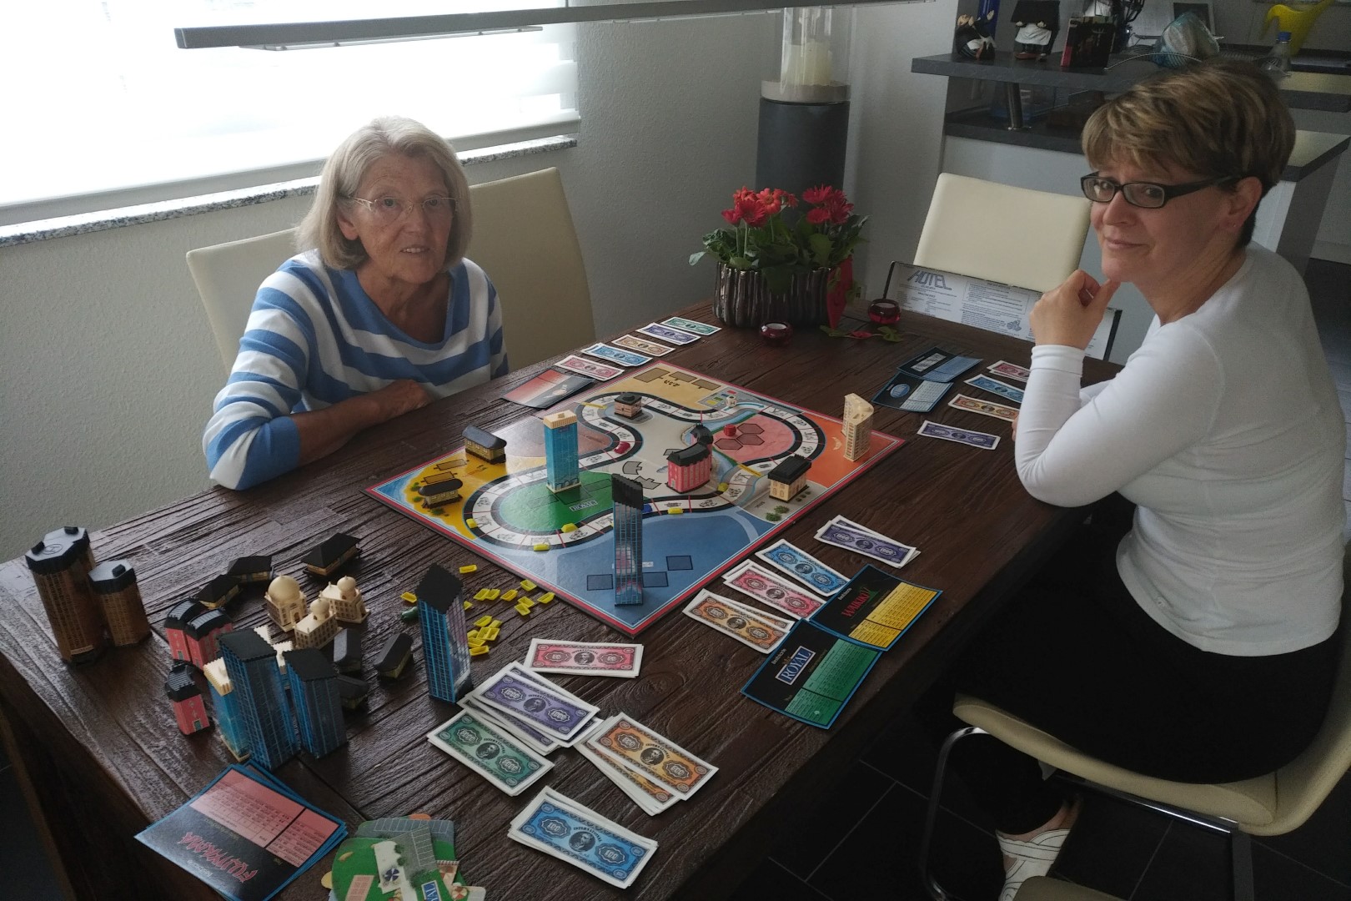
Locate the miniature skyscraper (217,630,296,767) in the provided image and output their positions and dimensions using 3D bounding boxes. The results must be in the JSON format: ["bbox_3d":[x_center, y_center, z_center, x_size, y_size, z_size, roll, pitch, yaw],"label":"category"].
[{"bbox_3d":[-0.363,0.216,0.824,0.032,0.134,0.030,22,34,35],"label":"miniature skyscraper"}]

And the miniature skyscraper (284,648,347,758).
[{"bbox_3d":[-0.315,0.217,0.821,0.030,0.103,0.030,23,35,36],"label":"miniature skyscraper"}]

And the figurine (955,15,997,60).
[{"bbox_3d":[1.015,-1.399,3.170,0.130,0.145,0.110,5,27,8],"label":"figurine"}]

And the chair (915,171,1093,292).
[{"bbox_3d":[0.639,-0.161,2.327,0.430,0.930,0.580,22,34,35],"label":"chair"}]

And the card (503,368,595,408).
[{"bbox_3d":[-0.207,-0.104,1.550,0.092,0.004,0.137,14,30,24],"label":"card"}]

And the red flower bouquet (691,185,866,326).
[{"bbox_3d":[0.204,-0.387,1.838,0.330,0.250,0.220,8,28,13],"label":"red flower bouquet"}]

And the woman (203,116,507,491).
[{"bbox_3d":[-0.496,0.062,1.601,0.510,1.210,0.600,-17,32,-31],"label":"woman"}]

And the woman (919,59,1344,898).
[{"bbox_3d":[0.606,0.145,1.358,0.630,1.280,0.470,16,31,26],"label":"woman"}]

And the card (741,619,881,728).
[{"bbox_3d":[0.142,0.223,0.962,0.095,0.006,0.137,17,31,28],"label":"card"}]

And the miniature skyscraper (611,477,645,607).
[{"bbox_3d":[-0.052,0.100,1.031,0.030,0.149,0.030,-2,27,-5],"label":"miniature skyscraper"}]

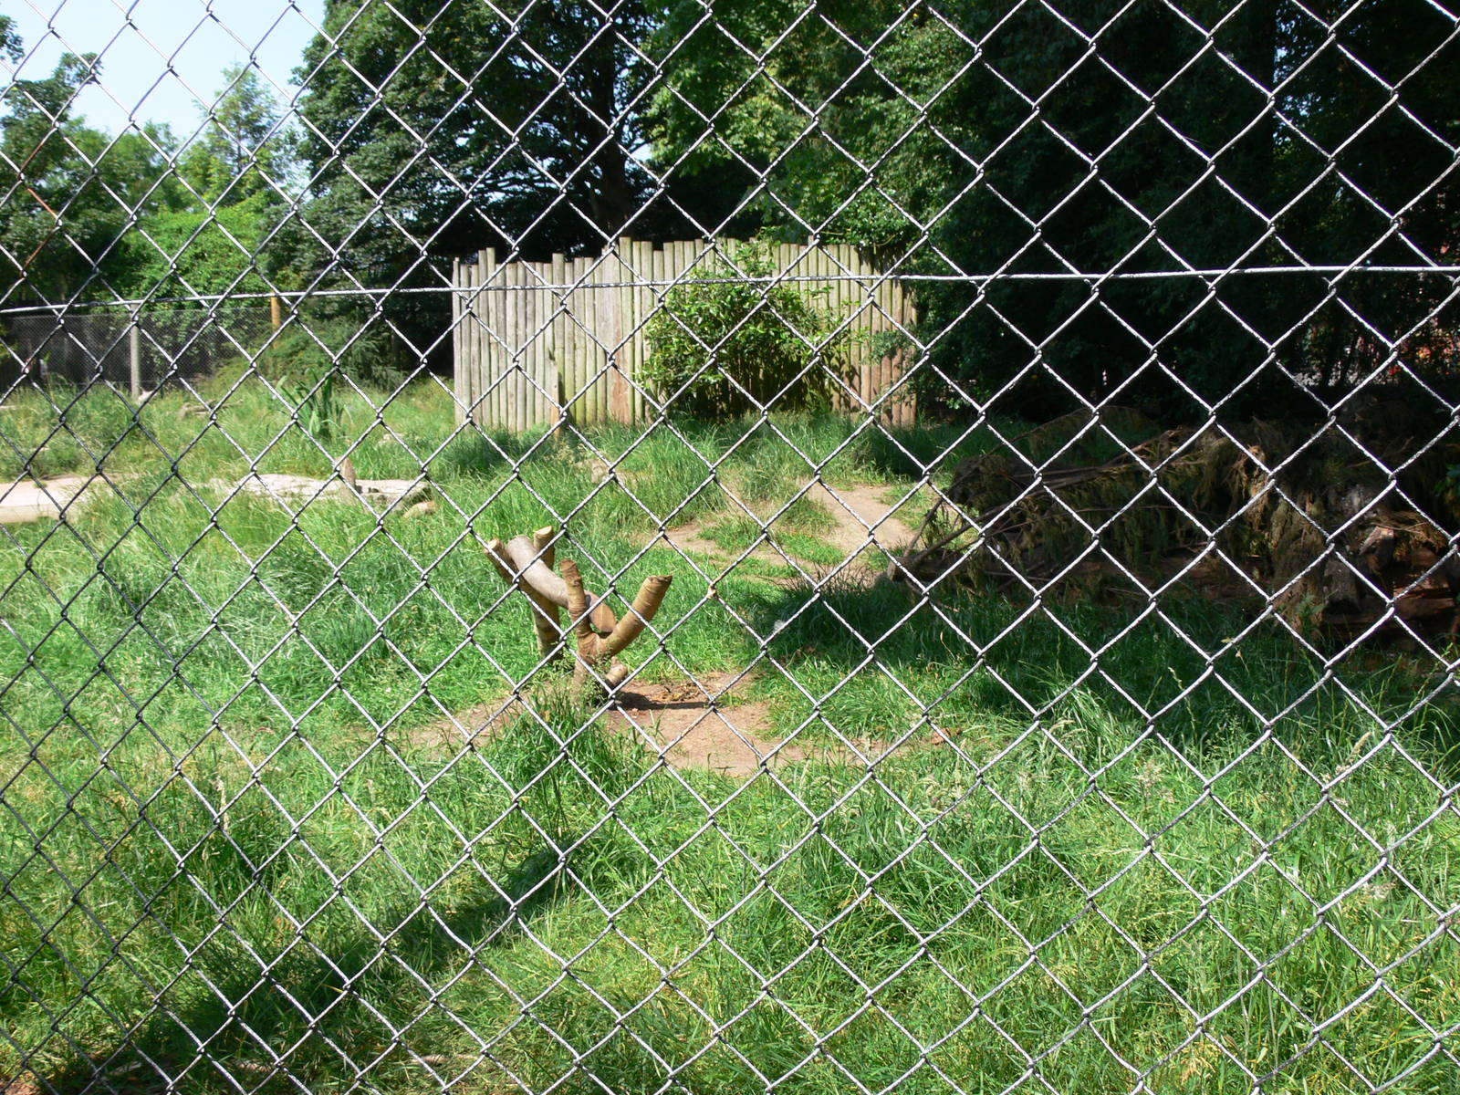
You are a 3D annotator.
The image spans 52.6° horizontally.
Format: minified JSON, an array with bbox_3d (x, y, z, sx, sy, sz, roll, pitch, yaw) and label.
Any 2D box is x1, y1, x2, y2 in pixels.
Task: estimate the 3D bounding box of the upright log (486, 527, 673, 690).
[{"bbox_3d":[-0.650,0.265,6.400,0.790,0.660,0.620,-1,8,-6],"label":"upright log"}]

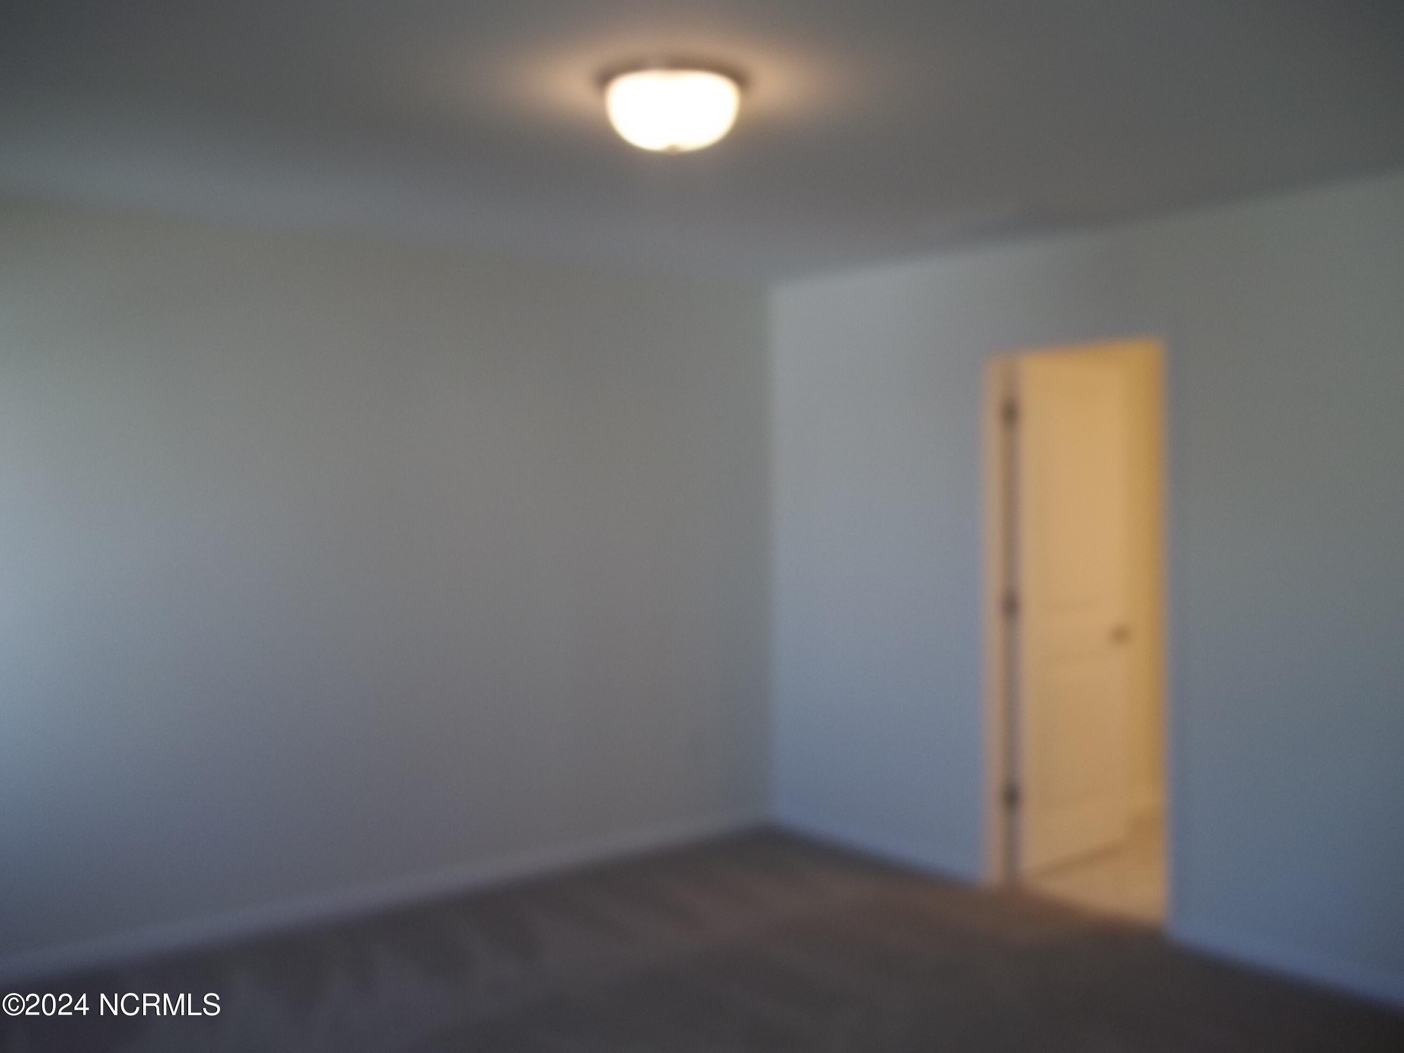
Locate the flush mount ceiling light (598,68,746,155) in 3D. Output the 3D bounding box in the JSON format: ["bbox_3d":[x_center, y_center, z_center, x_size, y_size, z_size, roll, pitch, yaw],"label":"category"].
[{"bbox_3d":[-0.066,-0.920,2.898,0.335,0.160,0.335,0,2,0],"label":"flush mount ceiling light"}]

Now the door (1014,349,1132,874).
[{"bbox_3d":[1.507,0.350,5.296,0.760,2.020,0.040,-1,2,-39],"label":"door"}]

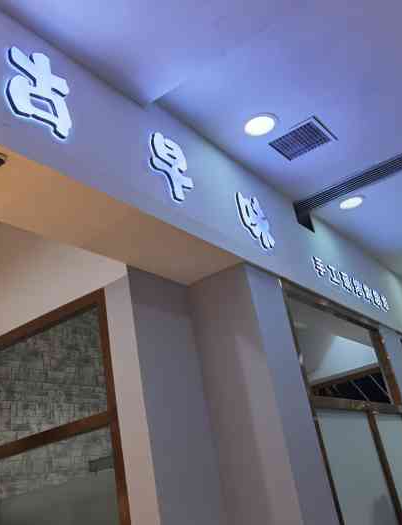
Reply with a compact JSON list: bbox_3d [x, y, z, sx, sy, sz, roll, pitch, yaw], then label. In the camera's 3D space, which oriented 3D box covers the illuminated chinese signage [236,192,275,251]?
[{"bbox_3d":[0.344,-0.255,3.351,0.045,0.343,0.367,-24,-27,29],"label":"illuminated chinese signage"}]

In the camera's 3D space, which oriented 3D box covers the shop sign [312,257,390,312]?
[{"bbox_3d":[1.329,0.216,4.640,0.045,0.189,1.706,-24,-27,29],"label":"shop sign"}]

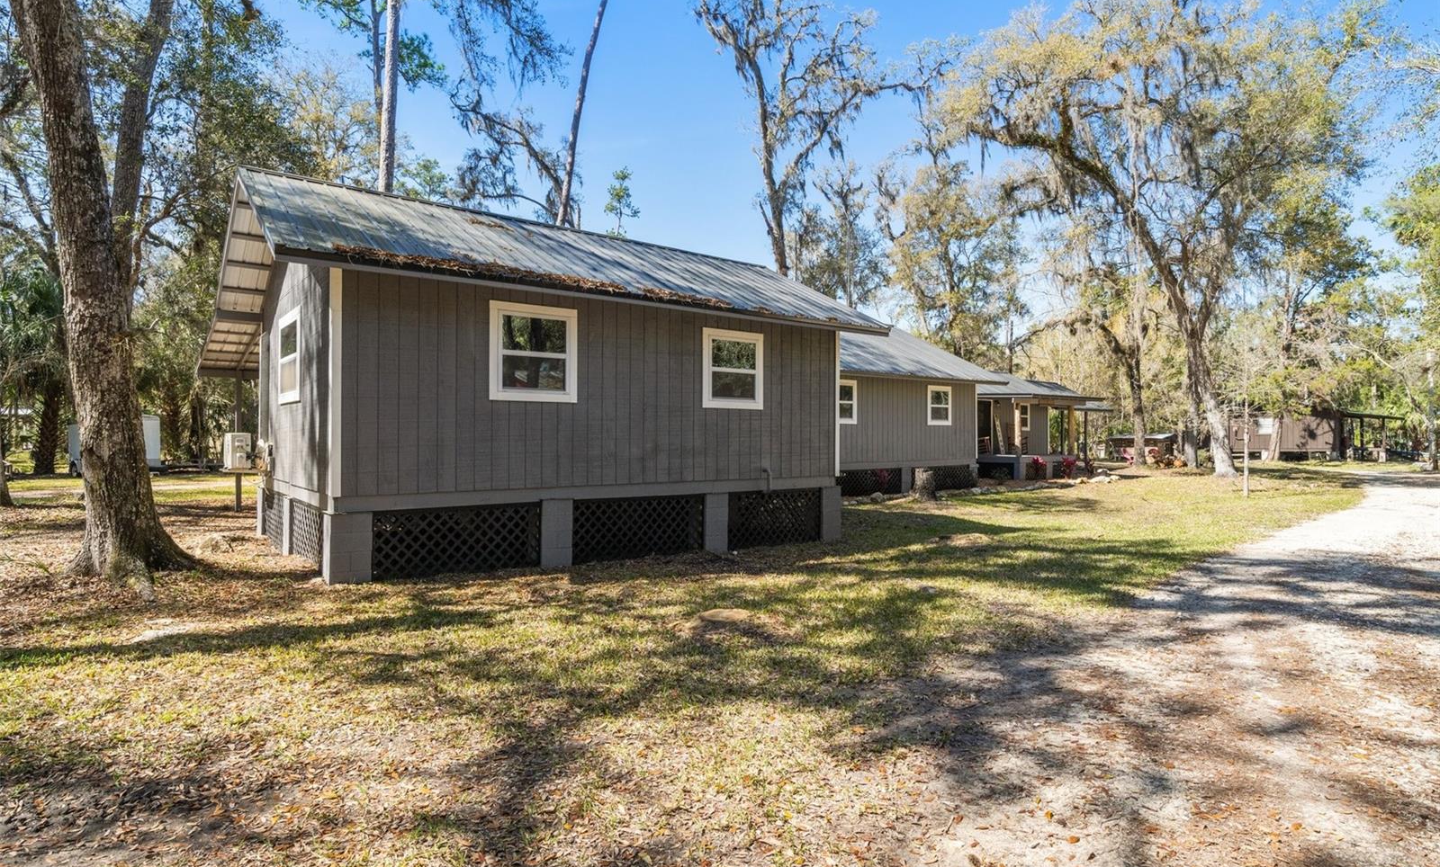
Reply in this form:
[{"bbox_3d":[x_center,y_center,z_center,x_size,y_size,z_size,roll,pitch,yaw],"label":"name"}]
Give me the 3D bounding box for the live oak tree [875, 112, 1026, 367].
[{"bbox_3d":[13.100,-8.200,41.000,8.200,20.000,8.000,0,0,18],"label":"live oak tree"}]

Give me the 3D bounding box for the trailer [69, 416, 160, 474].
[{"bbox_3d":[-24.500,0.490,29.100,3.600,2.450,2.050,0,0,29],"label":"trailer"}]

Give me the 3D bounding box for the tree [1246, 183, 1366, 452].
[{"bbox_3d":[37.000,-7.300,45.500,6.500,18.200,6.500,0,0,39],"label":"tree"}]

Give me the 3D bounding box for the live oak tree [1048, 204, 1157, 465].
[{"bbox_3d":[22.100,-5.600,41.500,5.800,14.900,6.000,0,0,28],"label":"live oak tree"}]

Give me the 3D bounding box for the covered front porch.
[{"bbox_3d":[12.500,0.150,28.400,4.800,3.150,2.400,0,0,-36],"label":"covered front porch"}]

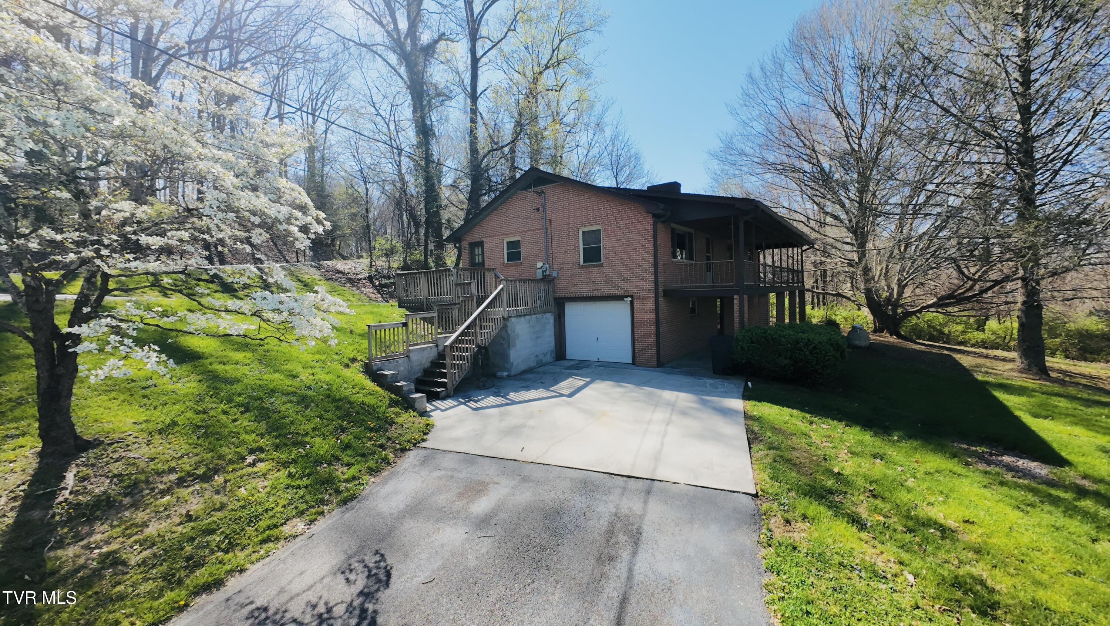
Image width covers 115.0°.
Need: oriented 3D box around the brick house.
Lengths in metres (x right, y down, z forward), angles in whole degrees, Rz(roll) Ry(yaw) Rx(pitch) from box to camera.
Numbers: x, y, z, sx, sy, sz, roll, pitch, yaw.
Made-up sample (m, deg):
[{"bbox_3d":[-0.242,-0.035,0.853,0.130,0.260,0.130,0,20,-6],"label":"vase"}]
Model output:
[{"bbox_3d":[4.758,-2.333,18.499,13.000,7.300,14.600,1,4,41],"label":"brick house"}]

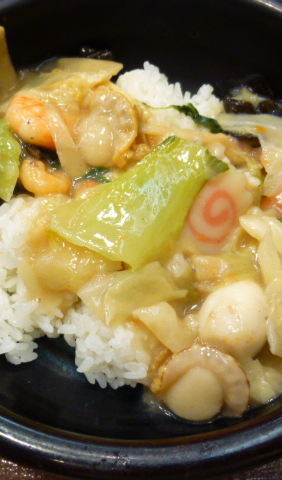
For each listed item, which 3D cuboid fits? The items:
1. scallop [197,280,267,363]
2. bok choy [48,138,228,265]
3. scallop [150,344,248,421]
[{"bbox_3d":[0.033,0.029,0.168,0.024,0.022,0.026,0,65,0],"label":"scallop"},{"bbox_3d":[0.000,-0.016,0.181,0.038,0.017,0.058,39,71,17],"label":"bok choy"},{"bbox_3d":[0.021,0.050,0.161,0.032,0.015,0.027,4,65,2],"label":"scallop"}]

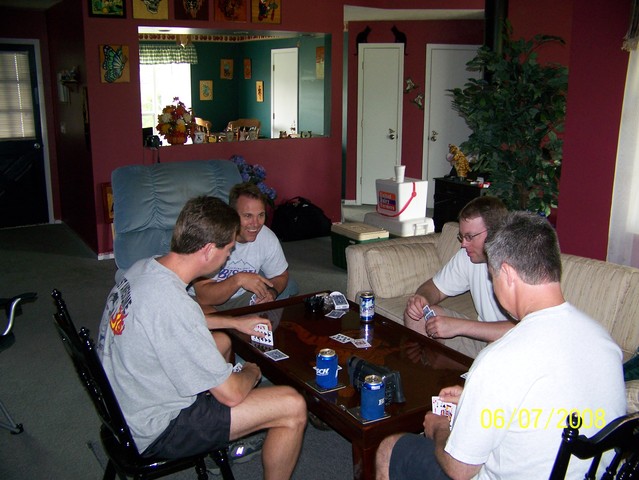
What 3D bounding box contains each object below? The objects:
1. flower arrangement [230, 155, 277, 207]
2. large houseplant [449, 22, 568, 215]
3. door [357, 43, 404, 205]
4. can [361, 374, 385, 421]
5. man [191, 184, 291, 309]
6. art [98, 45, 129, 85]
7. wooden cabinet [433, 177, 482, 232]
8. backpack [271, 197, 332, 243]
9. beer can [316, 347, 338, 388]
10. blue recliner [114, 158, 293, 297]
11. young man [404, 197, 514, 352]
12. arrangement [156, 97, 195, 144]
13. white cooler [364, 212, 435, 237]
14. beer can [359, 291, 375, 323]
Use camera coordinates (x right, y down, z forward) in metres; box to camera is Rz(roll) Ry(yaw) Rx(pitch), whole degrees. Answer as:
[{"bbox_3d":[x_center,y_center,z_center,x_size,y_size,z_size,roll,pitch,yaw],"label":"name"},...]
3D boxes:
[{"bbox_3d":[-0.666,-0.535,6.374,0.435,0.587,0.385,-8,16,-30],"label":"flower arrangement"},{"bbox_3d":[1.450,-0.617,4.862,0.920,1.980,0.900,-8,15,-33],"label":"large houseplant"},{"bbox_3d":[0.793,-1.471,8.417,0.577,2.086,0.091,3,14,11],"label":"door"},{"bbox_3d":[0.166,0.491,2.023,0.076,0.126,0.076,0,12,0],"label":"can"},{"bbox_3d":[-0.432,0.217,3.249,0.580,1.050,0.780,-7,14,-29],"label":"man"},{"bbox_3d":[-1.776,-1.522,5.615,0.270,0.325,0.030,-8,15,-33],"label":"art"},{"bbox_3d":[1.313,-0.142,5.560,0.420,0.750,0.537,-8,15,-33],"label":"wooden cabinet"},{"bbox_3d":[-0.206,-0.237,6.885,0.608,0.415,0.294,-8,16,-30],"label":"backpack"},{"bbox_3d":[0.028,0.463,2.350,0.074,0.124,0.074,0,14,0],"label":"beer can"},{"bbox_3d":[-0.690,0.102,3.812,0.880,1.030,0.960,-8,15,-33],"label":"blue recliner"},{"bbox_3d":[0.807,0.348,3.005,0.739,1.134,0.567,-8,16,-28],"label":"young man"},{"bbox_3d":[-1.373,-1.139,6.153,0.324,0.446,0.283,-8,16,-30],"label":"arrangement"},{"bbox_3d":[0.731,-0.022,6.021,0.364,0.415,0.618,-8,16,-30],"label":"white cooler"},{"bbox_3d":[0.218,0.299,2.895,0.066,0.122,0.066,0,12,0],"label":"beer can"}]

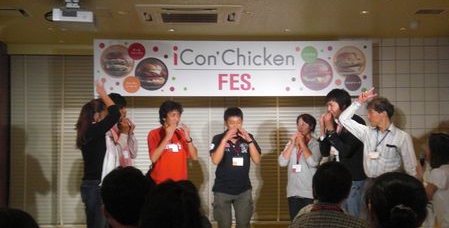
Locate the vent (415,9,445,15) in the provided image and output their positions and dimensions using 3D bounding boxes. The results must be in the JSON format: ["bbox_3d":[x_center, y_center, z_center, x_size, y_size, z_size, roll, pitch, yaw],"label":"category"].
[{"bbox_3d":[1.927,-0.964,7.655,0.270,0.030,0.270,0,-4,-3],"label":"vent"}]

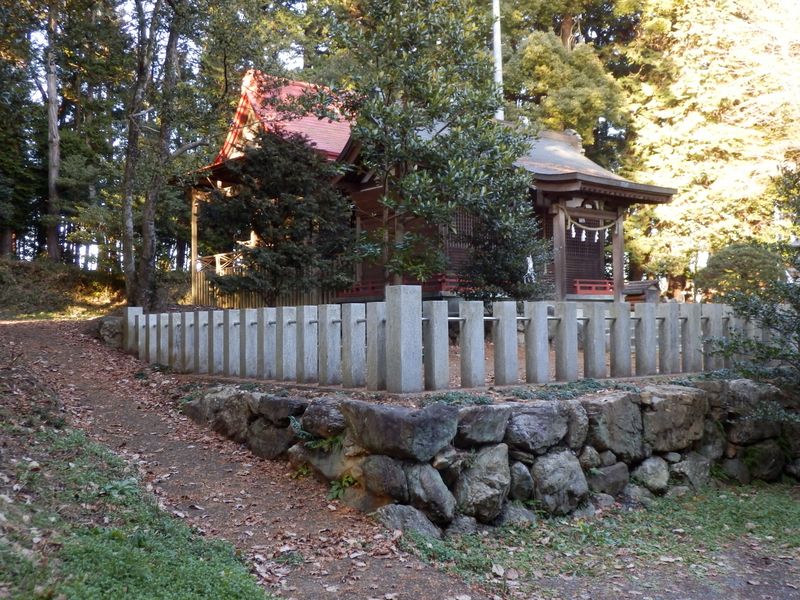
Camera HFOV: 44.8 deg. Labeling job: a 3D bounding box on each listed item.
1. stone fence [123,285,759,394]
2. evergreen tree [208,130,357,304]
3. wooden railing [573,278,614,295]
[{"bbox_3d":[0.105,0.460,13.044,5.980,0.916,7.650,1,-2,-37],"label":"stone fence"},{"bbox_3d":[-2.320,-1.439,19.000,2.850,3.750,2.800,-1,-2,0],"label":"evergreen tree"},{"bbox_3d":[4.058,-0.270,20.300,1.250,0.330,0.140,1,-2,-39],"label":"wooden railing"}]

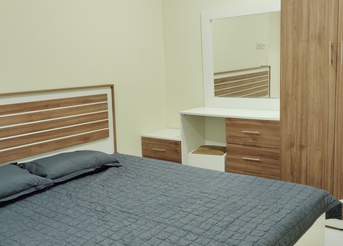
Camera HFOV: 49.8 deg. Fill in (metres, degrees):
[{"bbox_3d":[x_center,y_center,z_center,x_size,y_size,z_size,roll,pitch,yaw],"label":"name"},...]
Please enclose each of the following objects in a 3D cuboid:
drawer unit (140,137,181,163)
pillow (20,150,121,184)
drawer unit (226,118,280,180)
[{"bbox_3d":[0.039,0.381,3.876,0.498,0.504,0.442,5,11,37],"label":"drawer unit"},{"bbox_3d":[-0.777,0.324,2.907,0.406,0.150,0.694,5,11,37],"label":"pillow"},{"bbox_3d":[0.813,0.307,3.274,0.487,0.751,0.430,5,11,37],"label":"drawer unit"}]

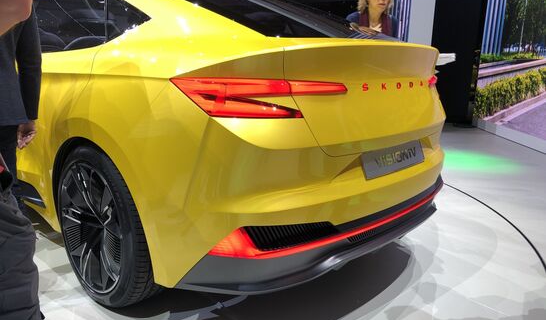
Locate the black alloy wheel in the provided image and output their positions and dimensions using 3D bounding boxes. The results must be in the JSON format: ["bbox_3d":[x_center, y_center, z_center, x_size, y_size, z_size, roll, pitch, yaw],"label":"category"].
[{"bbox_3d":[-0.729,0.284,2.032,0.750,0.750,0.250,12,15,41],"label":"black alloy wheel"}]

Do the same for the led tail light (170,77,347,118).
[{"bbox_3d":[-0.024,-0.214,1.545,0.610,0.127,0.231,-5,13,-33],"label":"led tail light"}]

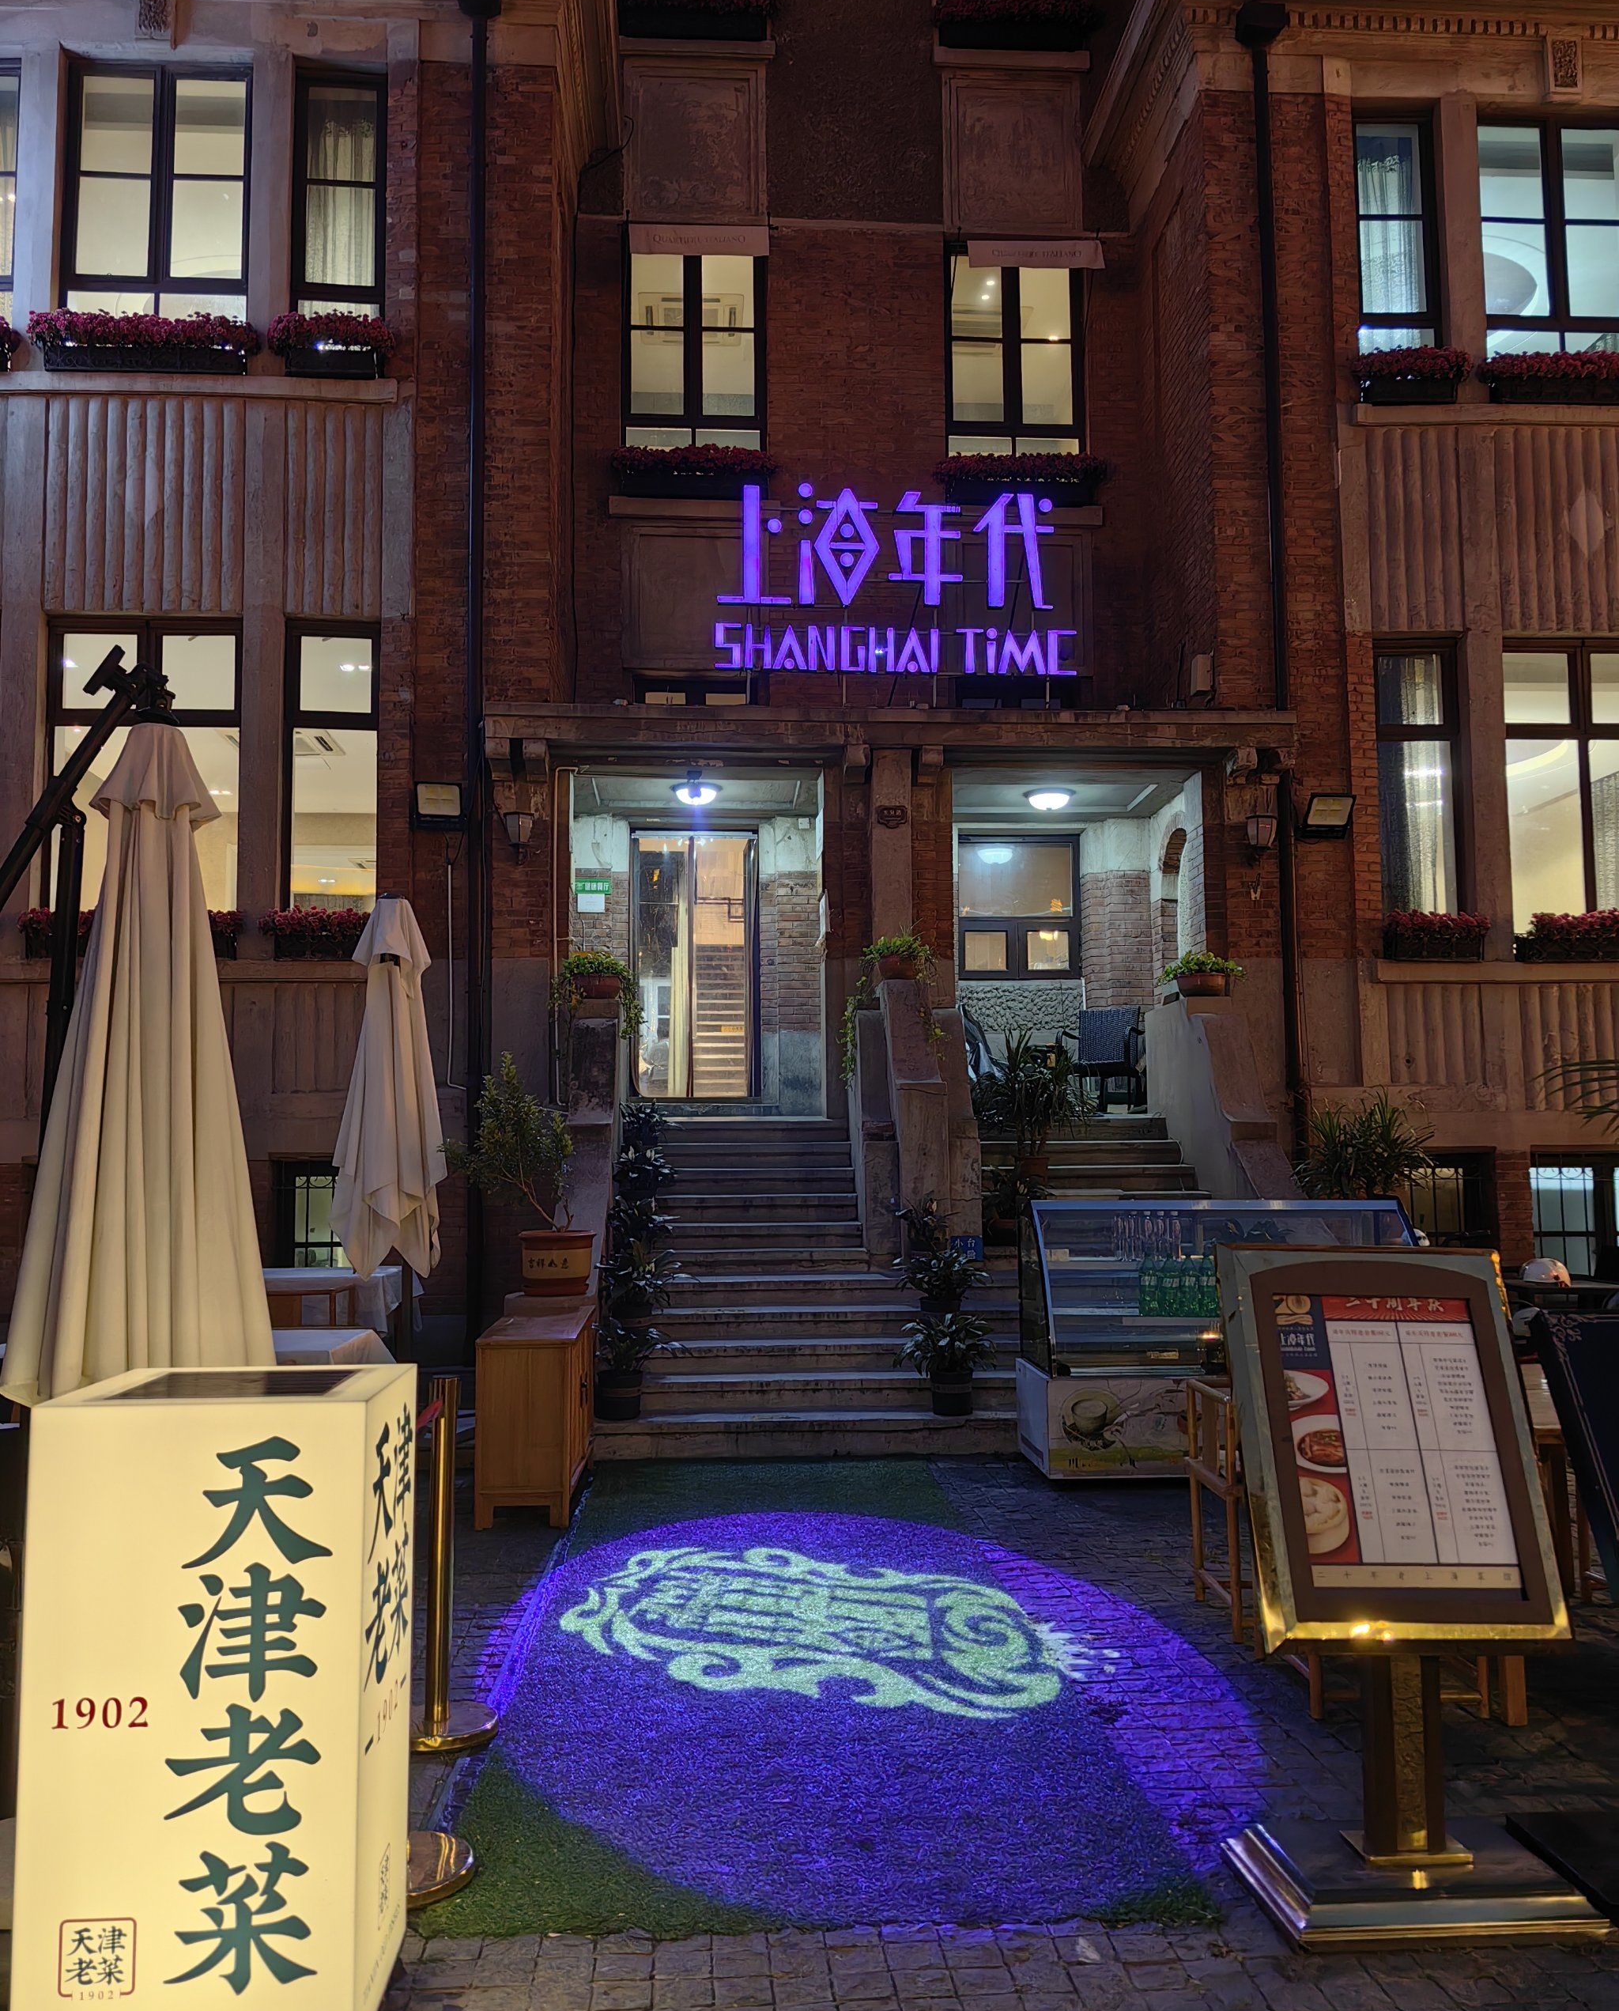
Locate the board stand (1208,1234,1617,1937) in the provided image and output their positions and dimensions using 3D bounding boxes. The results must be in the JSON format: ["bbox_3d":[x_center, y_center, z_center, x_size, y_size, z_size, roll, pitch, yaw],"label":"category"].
[{"bbox_3d":[1.224,1.168,3.537,0.626,1.300,0.520,0,-5,-4],"label":"board stand"}]

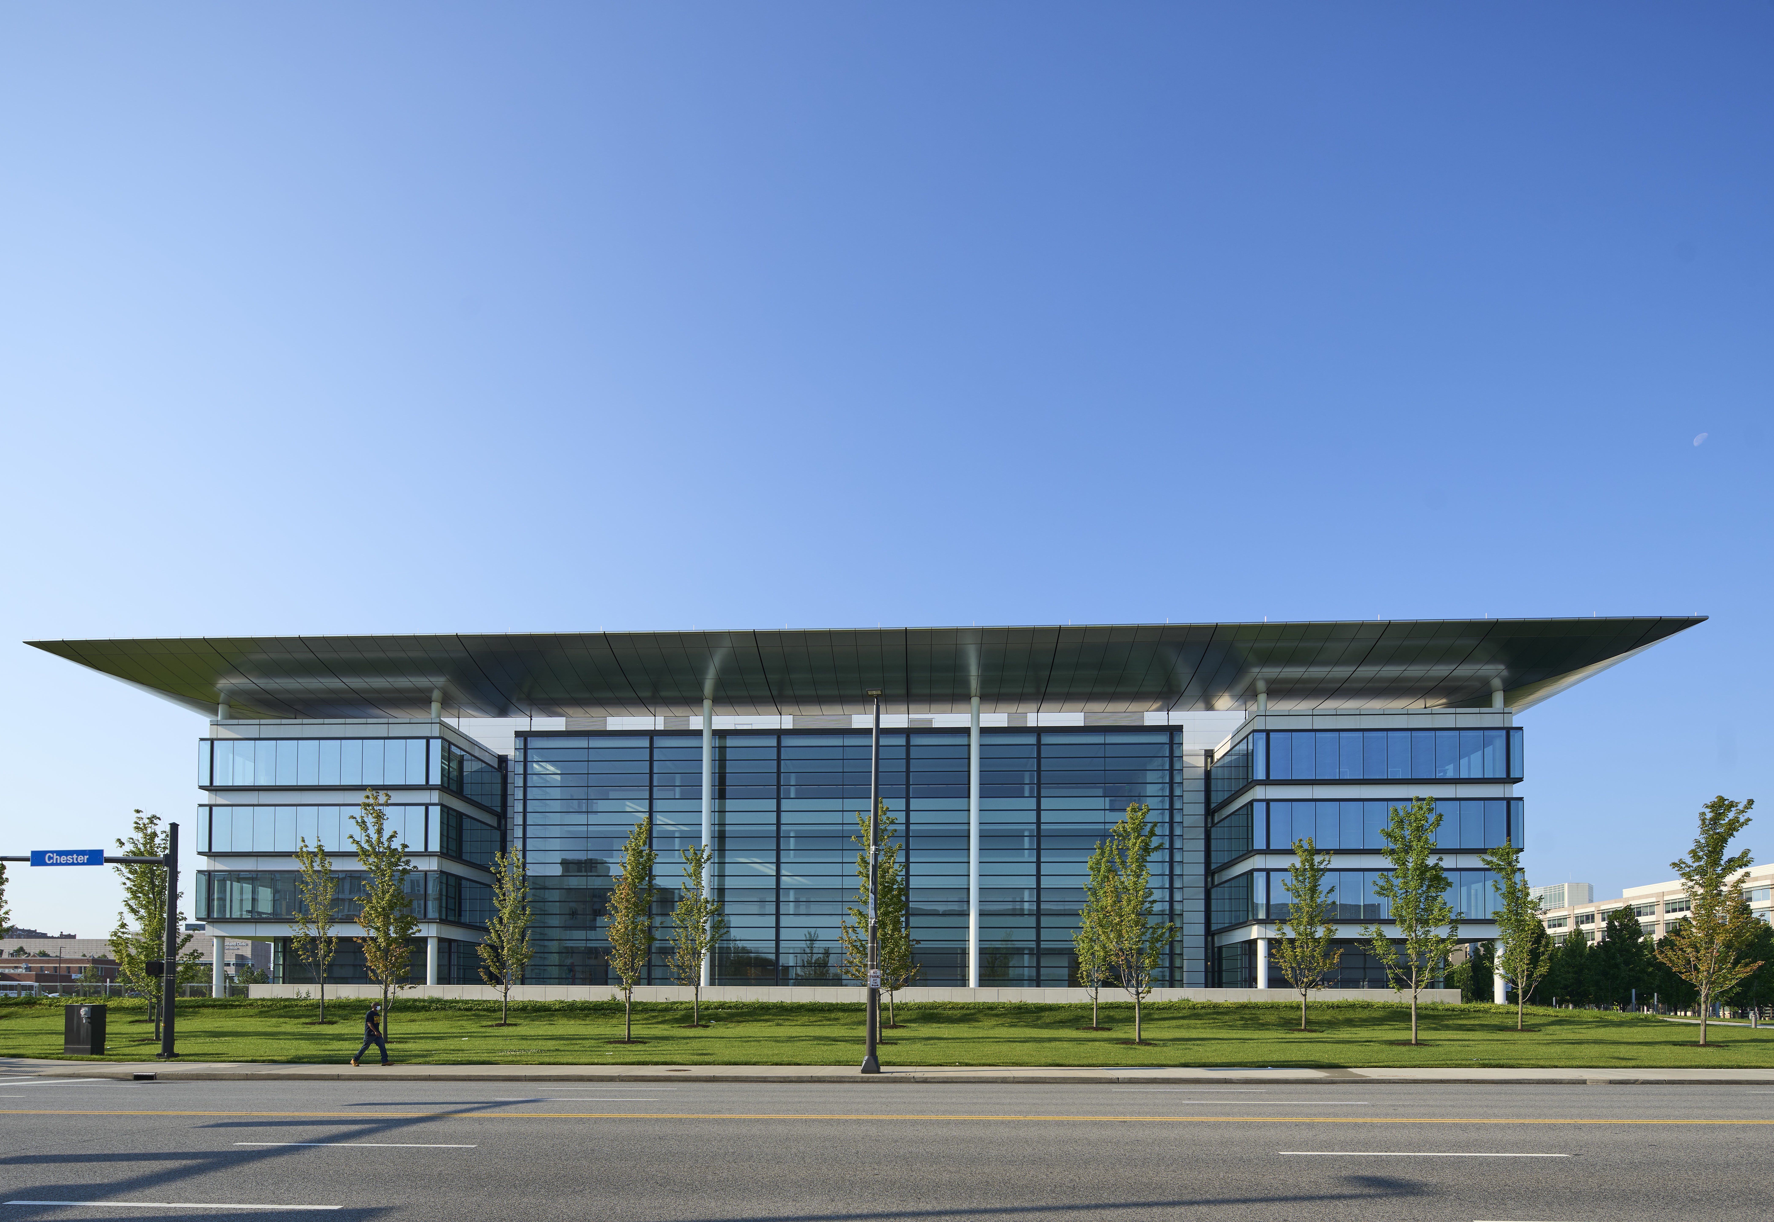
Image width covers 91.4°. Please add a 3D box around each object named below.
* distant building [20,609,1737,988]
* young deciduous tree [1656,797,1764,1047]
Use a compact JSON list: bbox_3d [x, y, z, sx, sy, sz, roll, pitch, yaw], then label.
[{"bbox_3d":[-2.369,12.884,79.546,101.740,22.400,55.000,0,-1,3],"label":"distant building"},{"bbox_3d":[27.230,10.260,28.700,3.540,8.270,3.430,0,0,-4],"label":"young deciduous tree"}]

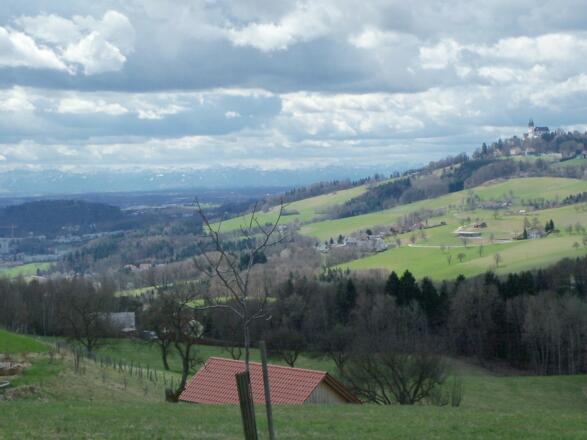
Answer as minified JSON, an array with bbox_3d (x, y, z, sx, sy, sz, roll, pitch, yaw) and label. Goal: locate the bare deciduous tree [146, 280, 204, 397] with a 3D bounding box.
[{"bbox_3d":[-6.600,6.800,75.000,3.300,6.600,3.300,0,1,-5],"label":"bare deciduous tree"}]

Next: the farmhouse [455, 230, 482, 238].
[{"bbox_3d":[196.000,16.200,1500.000,31.500,9.000,14.000,0,1,6],"label":"farmhouse"}]

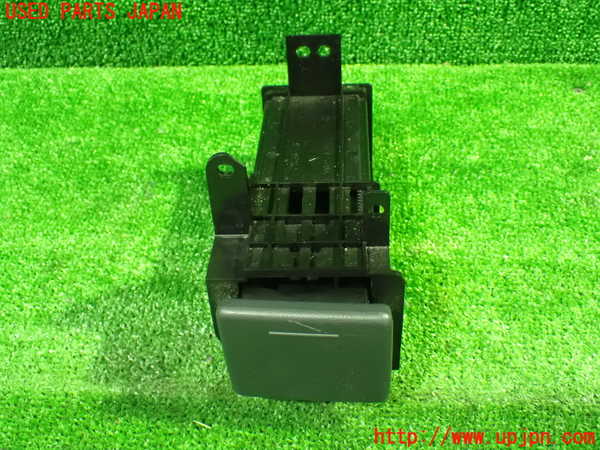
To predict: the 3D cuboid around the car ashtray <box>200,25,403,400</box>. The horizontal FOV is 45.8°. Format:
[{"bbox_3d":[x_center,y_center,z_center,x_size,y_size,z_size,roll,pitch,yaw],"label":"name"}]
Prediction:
[{"bbox_3d":[0.007,-0.021,0.503,0.121,0.156,0.235,-1,45,4],"label":"car ashtray"}]

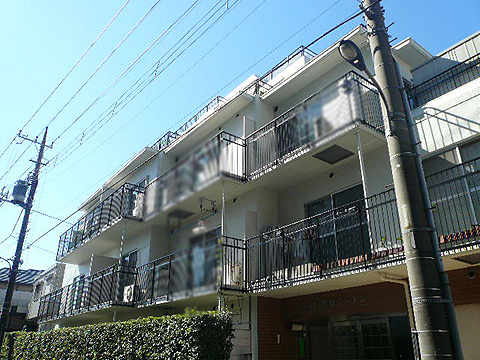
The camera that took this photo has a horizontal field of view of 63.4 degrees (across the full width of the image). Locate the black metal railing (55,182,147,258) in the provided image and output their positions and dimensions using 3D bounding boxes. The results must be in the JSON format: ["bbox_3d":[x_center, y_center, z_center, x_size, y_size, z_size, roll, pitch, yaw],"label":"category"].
[{"bbox_3d":[-5.773,1.958,15.385,0.690,1.180,7.750,17,-29,-34],"label":"black metal railing"}]

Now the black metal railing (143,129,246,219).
[{"bbox_3d":[-1.492,0.122,11.279,0.760,1.180,4.530,17,-29,-34],"label":"black metal railing"}]

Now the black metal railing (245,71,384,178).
[{"bbox_3d":[1.553,-0.964,8.852,1.000,1.180,3.400,17,-29,-34],"label":"black metal railing"}]

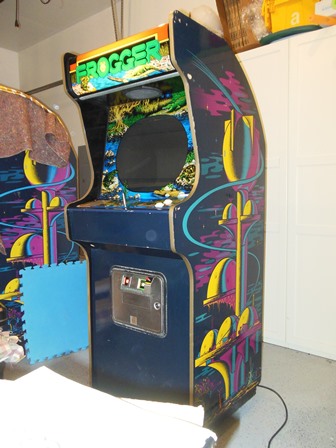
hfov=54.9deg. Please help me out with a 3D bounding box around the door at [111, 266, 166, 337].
[{"bbox_3d":[-0.151,0.367,1.555,0.338,0.308,0.040,3,6,33],"label":"door"}]

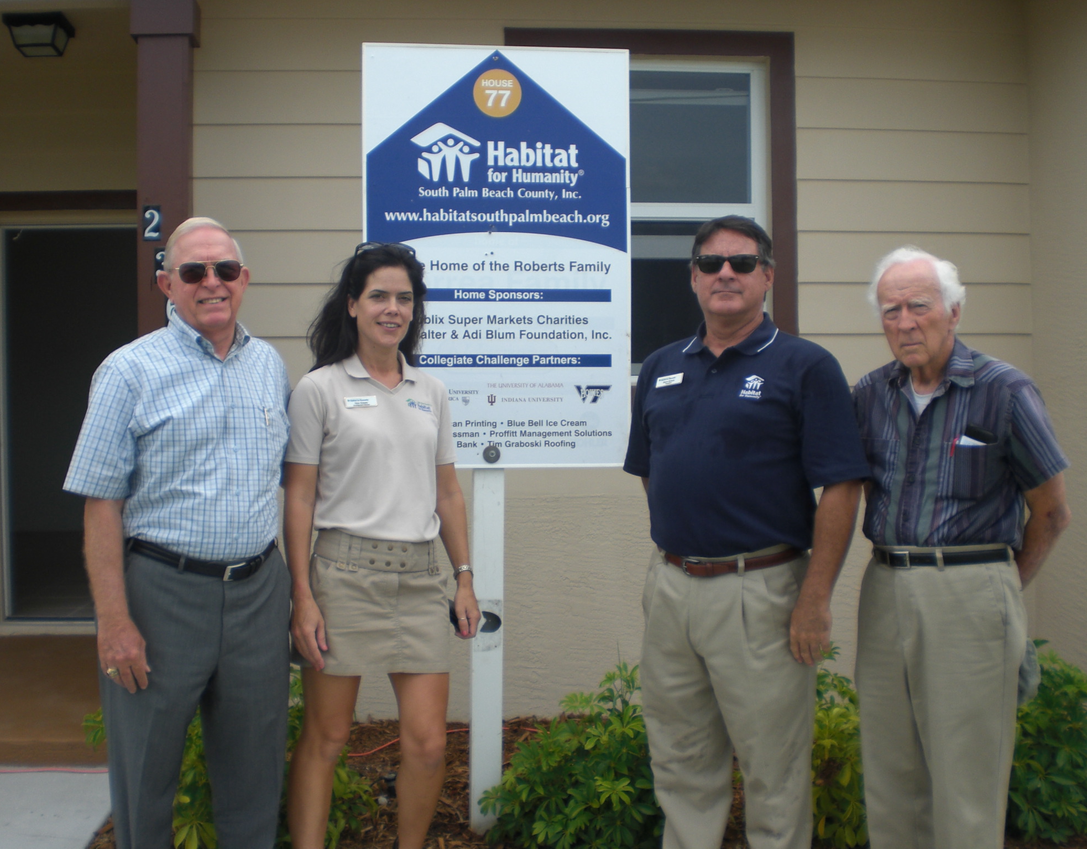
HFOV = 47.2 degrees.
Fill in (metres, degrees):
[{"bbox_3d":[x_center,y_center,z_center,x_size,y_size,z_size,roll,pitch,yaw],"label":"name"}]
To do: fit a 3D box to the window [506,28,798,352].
[{"bbox_3d":[0.425,-0.792,4.820,1.145,1.490,0.100,-1,2,-5],"label":"window"}]

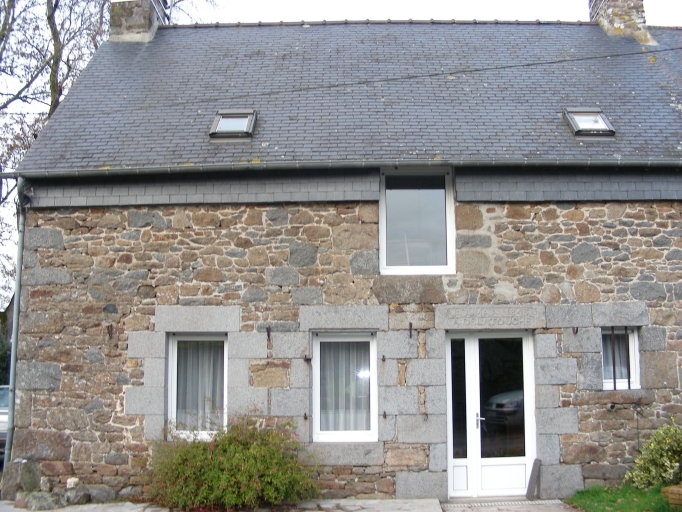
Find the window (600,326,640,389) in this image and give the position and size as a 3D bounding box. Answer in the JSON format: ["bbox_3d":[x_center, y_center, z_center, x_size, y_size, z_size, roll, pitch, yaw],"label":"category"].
[{"bbox_3d":[3.727,1.371,10.008,0.490,0.825,0.100,-1,-9,2],"label":"window"}]

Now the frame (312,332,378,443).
[{"bbox_3d":[0.061,1.762,10.092,0.867,1.453,0.100,-1,-9,2],"label":"frame"}]

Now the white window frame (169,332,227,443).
[{"bbox_3d":[-1.943,1.784,10.219,0.819,1.444,0.100,-1,-9,2],"label":"white window frame"}]

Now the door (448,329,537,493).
[{"bbox_3d":[1.999,2.095,9.962,1.153,2.150,0.100,-1,-9,2],"label":"door"}]

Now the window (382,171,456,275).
[{"bbox_3d":[1.063,-0.473,10.406,1.022,1.480,0.100,-1,-9,2],"label":"window"}]

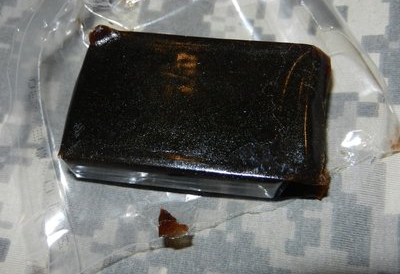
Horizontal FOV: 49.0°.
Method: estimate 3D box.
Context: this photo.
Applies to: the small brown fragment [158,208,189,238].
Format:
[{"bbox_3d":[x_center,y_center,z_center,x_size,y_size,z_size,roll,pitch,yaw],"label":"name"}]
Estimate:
[{"bbox_3d":[-0.007,0.022,0.115,0.007,0.003,0.007,0,71,2],"label":"small brown fragment"}]

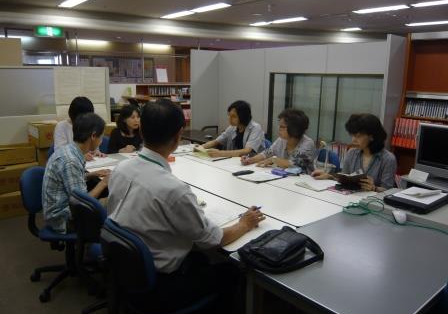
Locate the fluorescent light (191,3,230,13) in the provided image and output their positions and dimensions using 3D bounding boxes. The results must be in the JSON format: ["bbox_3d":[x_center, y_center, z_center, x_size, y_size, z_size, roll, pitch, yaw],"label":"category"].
[{"bbox_3d":[-0.292,-3.188,7.707,0.300,0.070,1.240,-9,16,-37],"label":"fluorescent light"}]

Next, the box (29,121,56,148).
[{"bbox_3d":[-1.962,-0.260,4.076,0.290,0.240,0.360,-11,17,-40],"label":"box"}]

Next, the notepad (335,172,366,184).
[{"bbox_3d":[0.862,0.146,2.470,0.220,0.040,0.140,5,-31,20],"label":"notepad"}]

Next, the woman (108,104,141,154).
[{"bbox_3d":[-0.992,0.028,3.902,0.470,1.180,0.620,-9,16,-34],"label":"woman"}]

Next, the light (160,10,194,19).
[{"bbox_3d":[-1.096,-3.367,8.580,0.280,0.070,1.210,-11,17,-38],"label":"light"}]

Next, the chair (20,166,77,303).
[{"bbox_3d":[-1.080,0.470,2.530,0.590,0.840,0.560,-3,14,-16],"label":"chair"}]

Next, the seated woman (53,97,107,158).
[{"bbox_3d":[-1.213,0.130,3.108,0.580,1.240,0.470,-11,17,-40],"label":"seated woman"}]

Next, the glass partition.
[{"bbox_3d":[1.068,-0.532,4.155,0.080,0.840,1.520,-11,17,-38],"label":"glass partition"}]

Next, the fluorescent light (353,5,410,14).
[{"bbox_3d":[3.324,-3.147,7.679,0.300,0.070,1.220,-9,16,-37],"label":"fluorescent light"}]

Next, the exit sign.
[{"bbox_3d":[-3.697,-2.651,7.694,0.570,0.220,0.100,-11,17,-38],"label":"exit sign"}]

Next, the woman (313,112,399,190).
[{"bbox_3d":[0.984,0.291,2.693,0.520,1.210,0.660,12,18,42],"label":"woman"}]

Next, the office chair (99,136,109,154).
[{"bbox_3d":[-1.057,0.172,3.820,0.560,0.840,0.580,-11,17,-40],"label":"office chair"}]

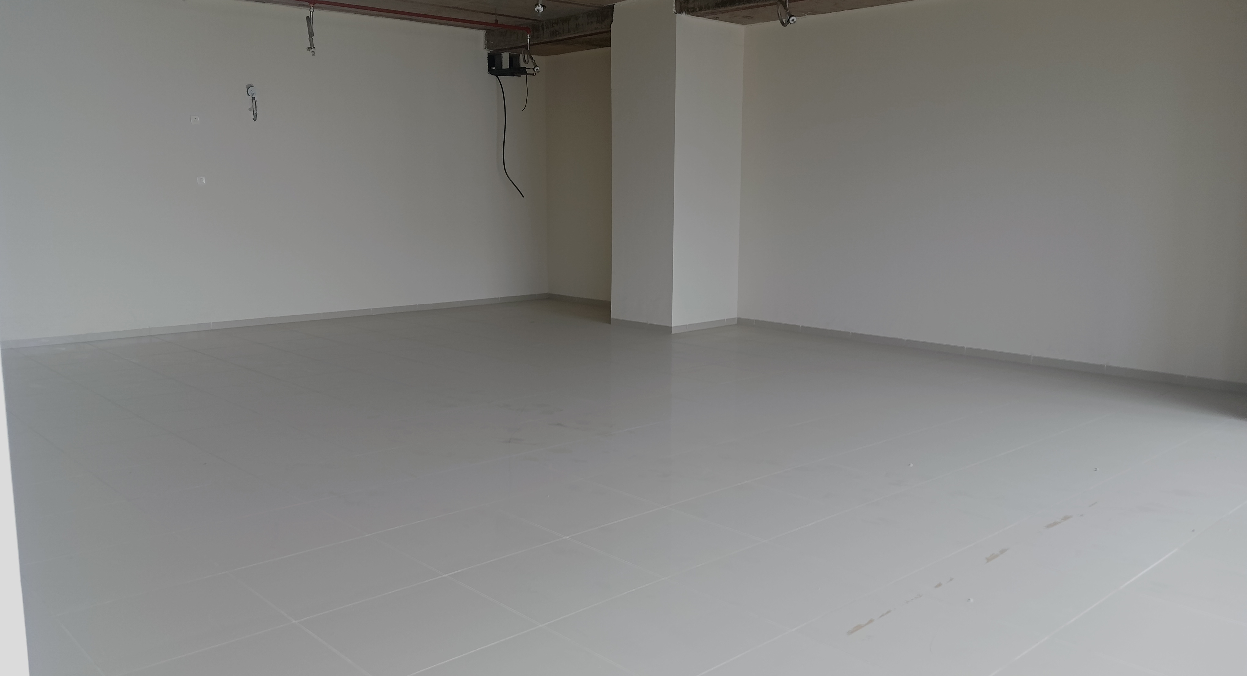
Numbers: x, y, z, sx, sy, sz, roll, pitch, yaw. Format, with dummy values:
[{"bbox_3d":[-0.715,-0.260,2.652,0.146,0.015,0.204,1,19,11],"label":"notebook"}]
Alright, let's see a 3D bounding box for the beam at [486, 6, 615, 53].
[{"bbox_3d":[-0.746,-3.414,11.212,0.350,0.220,2.325,-8,12,-42],"label":"beam"}]

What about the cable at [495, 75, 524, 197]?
[{"bbox_3d":[-1.373,-2.436,12.174,0.380,1.440,0.140,-8,12,-42],"label":"cable"}]

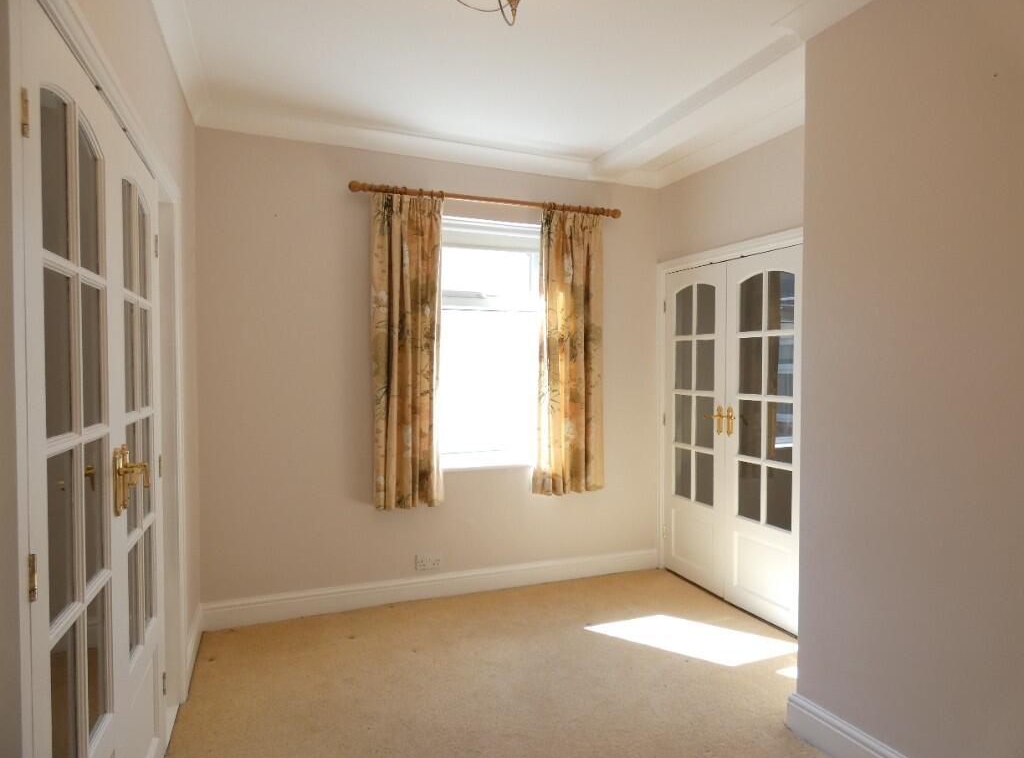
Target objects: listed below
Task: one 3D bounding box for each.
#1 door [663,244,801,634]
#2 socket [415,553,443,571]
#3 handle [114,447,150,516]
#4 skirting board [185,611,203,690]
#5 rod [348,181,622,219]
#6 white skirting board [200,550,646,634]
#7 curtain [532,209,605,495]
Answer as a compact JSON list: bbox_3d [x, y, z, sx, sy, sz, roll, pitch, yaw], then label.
[{"bbox_3d":[1.276,0.302,3.479,0.045,1.981,1.163,0,1,-21],"label":"door"},{"bbox_3d":[-0.489,1.082,3.477,0.148,0.090,0.013,0,1,-21],"label":"socket"},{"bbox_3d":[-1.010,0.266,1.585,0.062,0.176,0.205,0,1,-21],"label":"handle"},{"bbox_3d":[-1.487,1.244,2.763,0.020,0.138,0.625,0,1,-21],"label":"skirting board"},{"bbox_3d":[-0.087,-1.049,3.489,1.693,0.064,0.068,0,1,-21],"label":"rod"},{"bbox_3d":[-0.300,1.229,3.547,2.780,0.138,0.020,0,1,-21],"label":"white skirting board"},{"bbox_3d":[0.360,-0.162,3.668,0.465,1.730,0.120,0,1,-21],"label":"curtain"}]

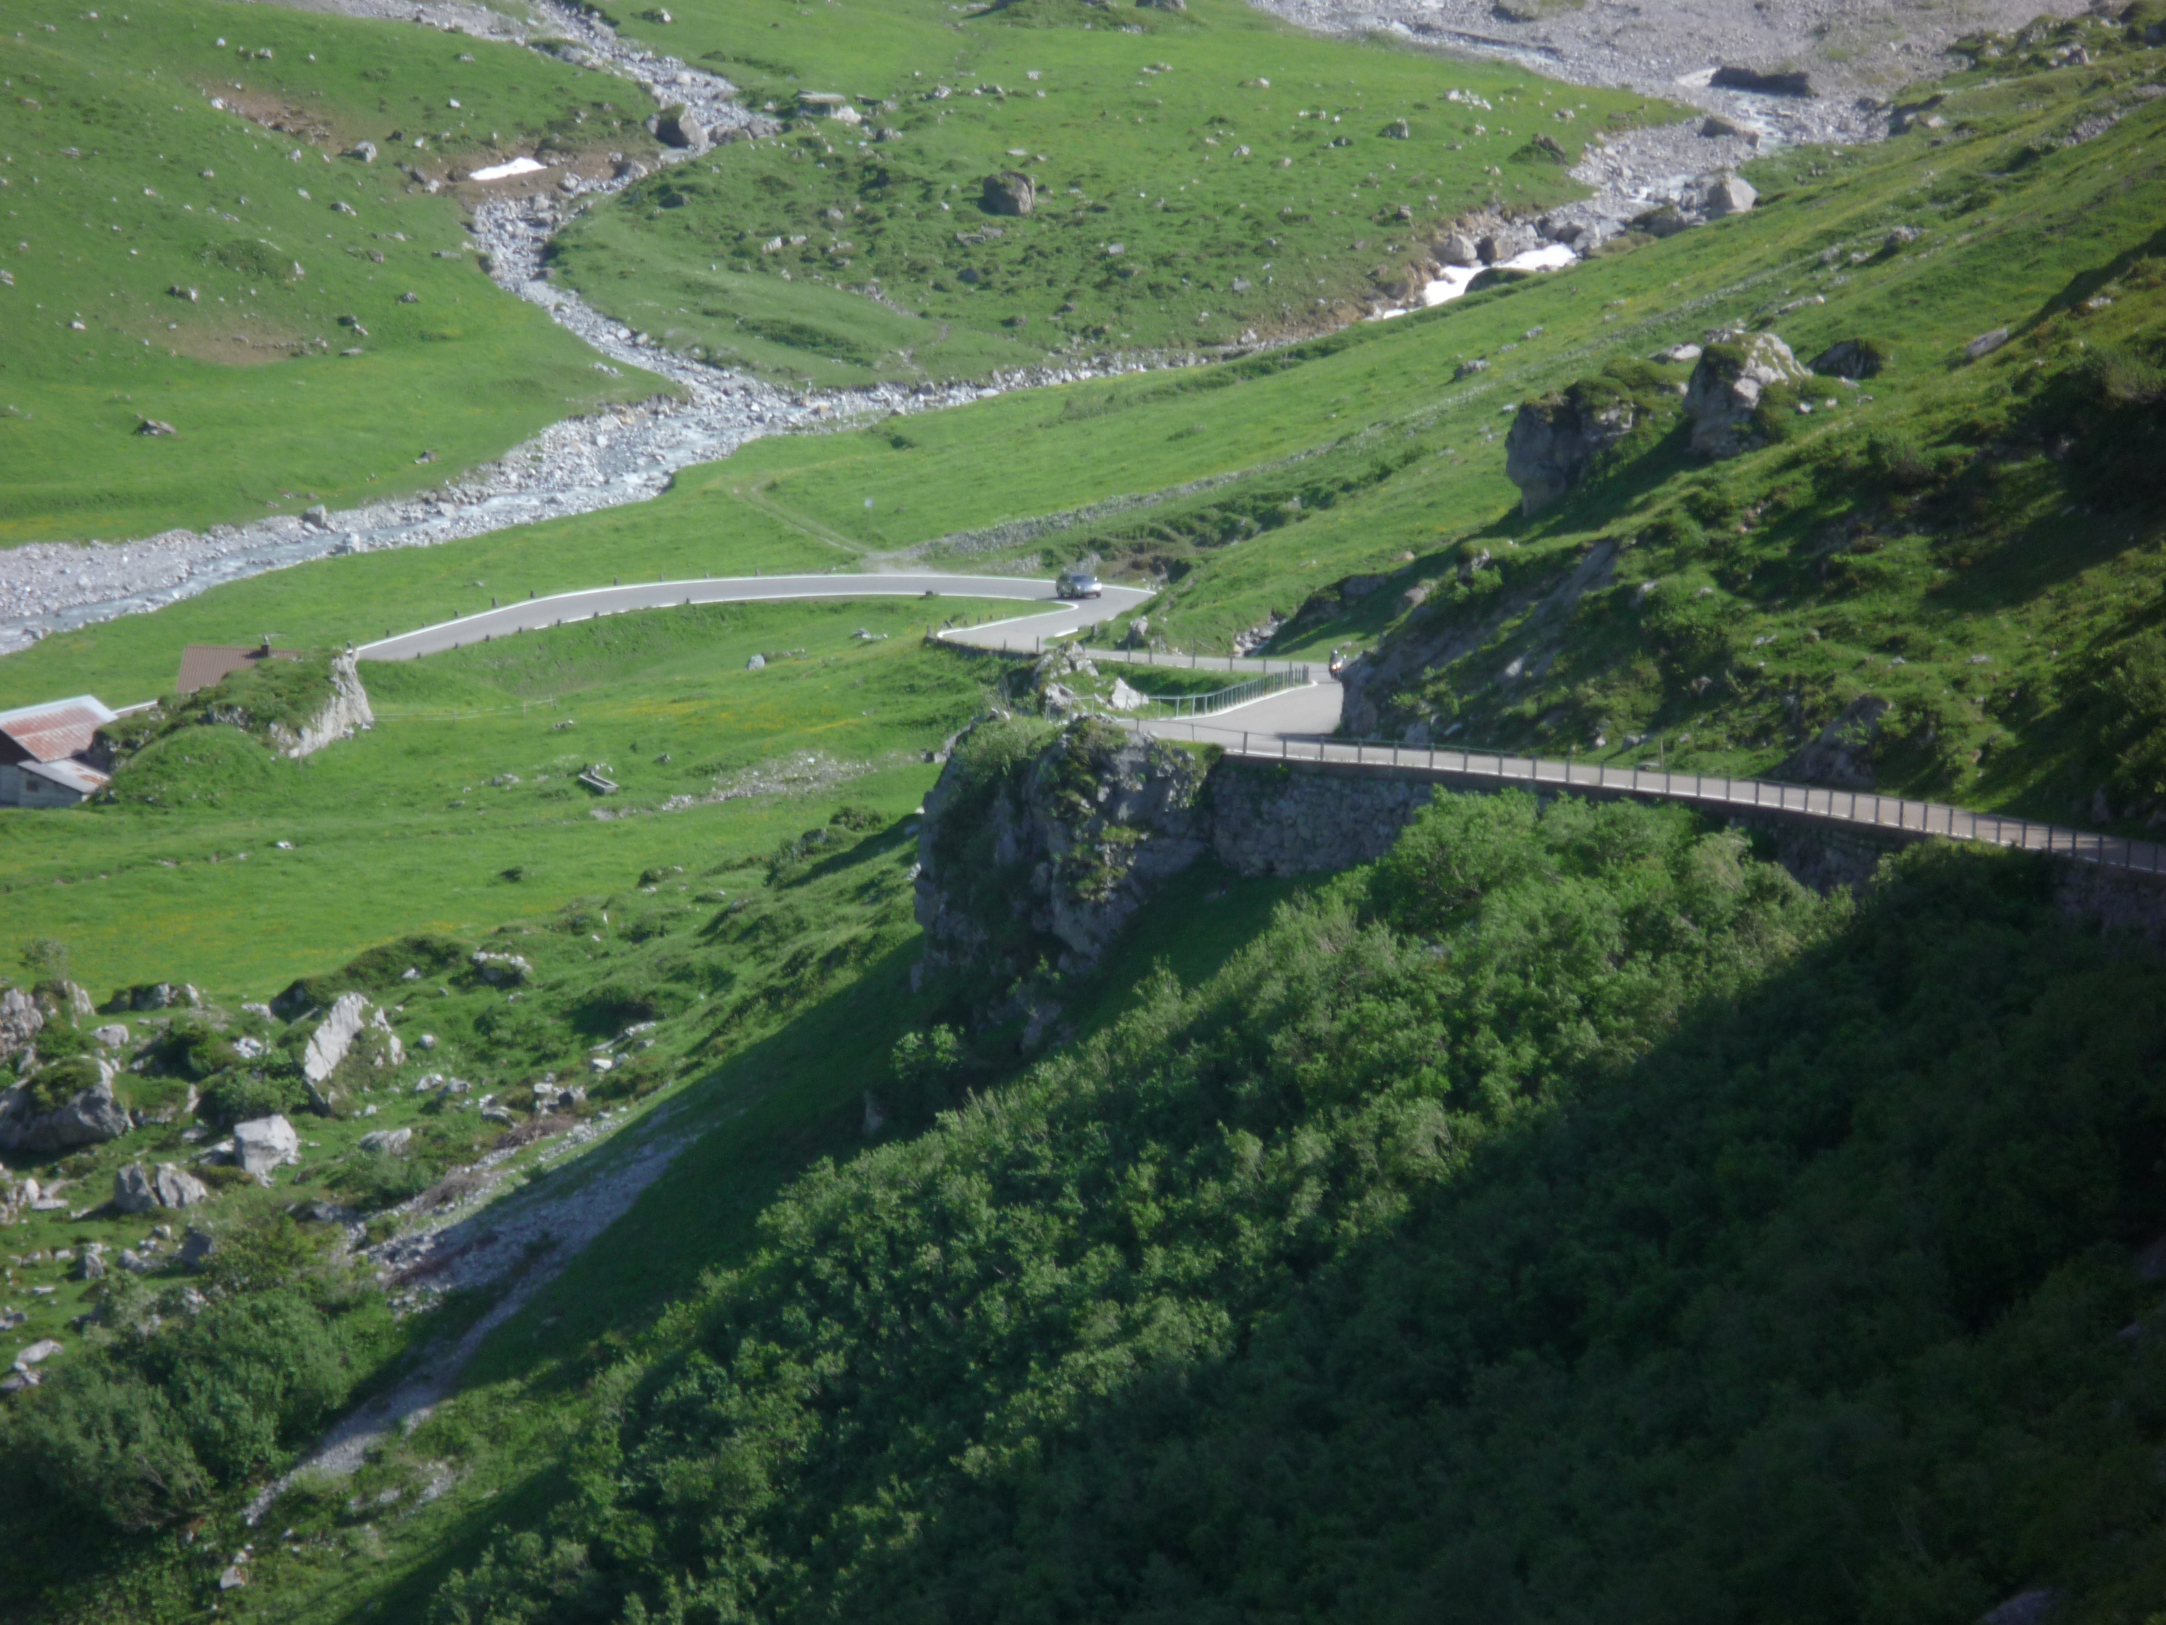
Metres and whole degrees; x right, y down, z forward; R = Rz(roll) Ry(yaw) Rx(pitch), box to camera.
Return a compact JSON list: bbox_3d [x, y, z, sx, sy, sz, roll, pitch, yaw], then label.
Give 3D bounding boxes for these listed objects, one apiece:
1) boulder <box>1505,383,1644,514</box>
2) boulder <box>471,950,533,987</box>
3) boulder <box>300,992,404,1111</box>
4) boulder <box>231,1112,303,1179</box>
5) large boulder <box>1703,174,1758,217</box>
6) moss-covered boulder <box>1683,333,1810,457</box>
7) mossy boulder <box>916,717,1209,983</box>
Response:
[{"bbox_3d":[26.606,-19.691,508.000,7.440,6.550,6.300,4,9,3],"label":"boulder"},{"bbox_3d":[-29.850,8.038,482.000,3.100,1.620,2.400,3,9,-3],"label":"boulder"},{"bbox_3d":[-36.373,11.914,467.000,5.080,5.390,4.300,3,9,-4],"label":"boulder"},{"bbox_3d":[-39.713,16.231,457.000,3.340,2.830,3.000,3,9,-5],"label":"boulder"},{"bbox_3d":[54.479,-51.916,790.000,4.510,3.450,4.000,4,9,4],"label":"large boulder"},{"bbox_3d":[36.609,-23.067,518.000,6.930,6.350,6.200,4,9,4],"label":"moss-covered boulder"},{"bbox_3d":[-0.926,1.698,428.000,13.220,10.990,10.500,3,9,0],"label":"mossy boulder"}]

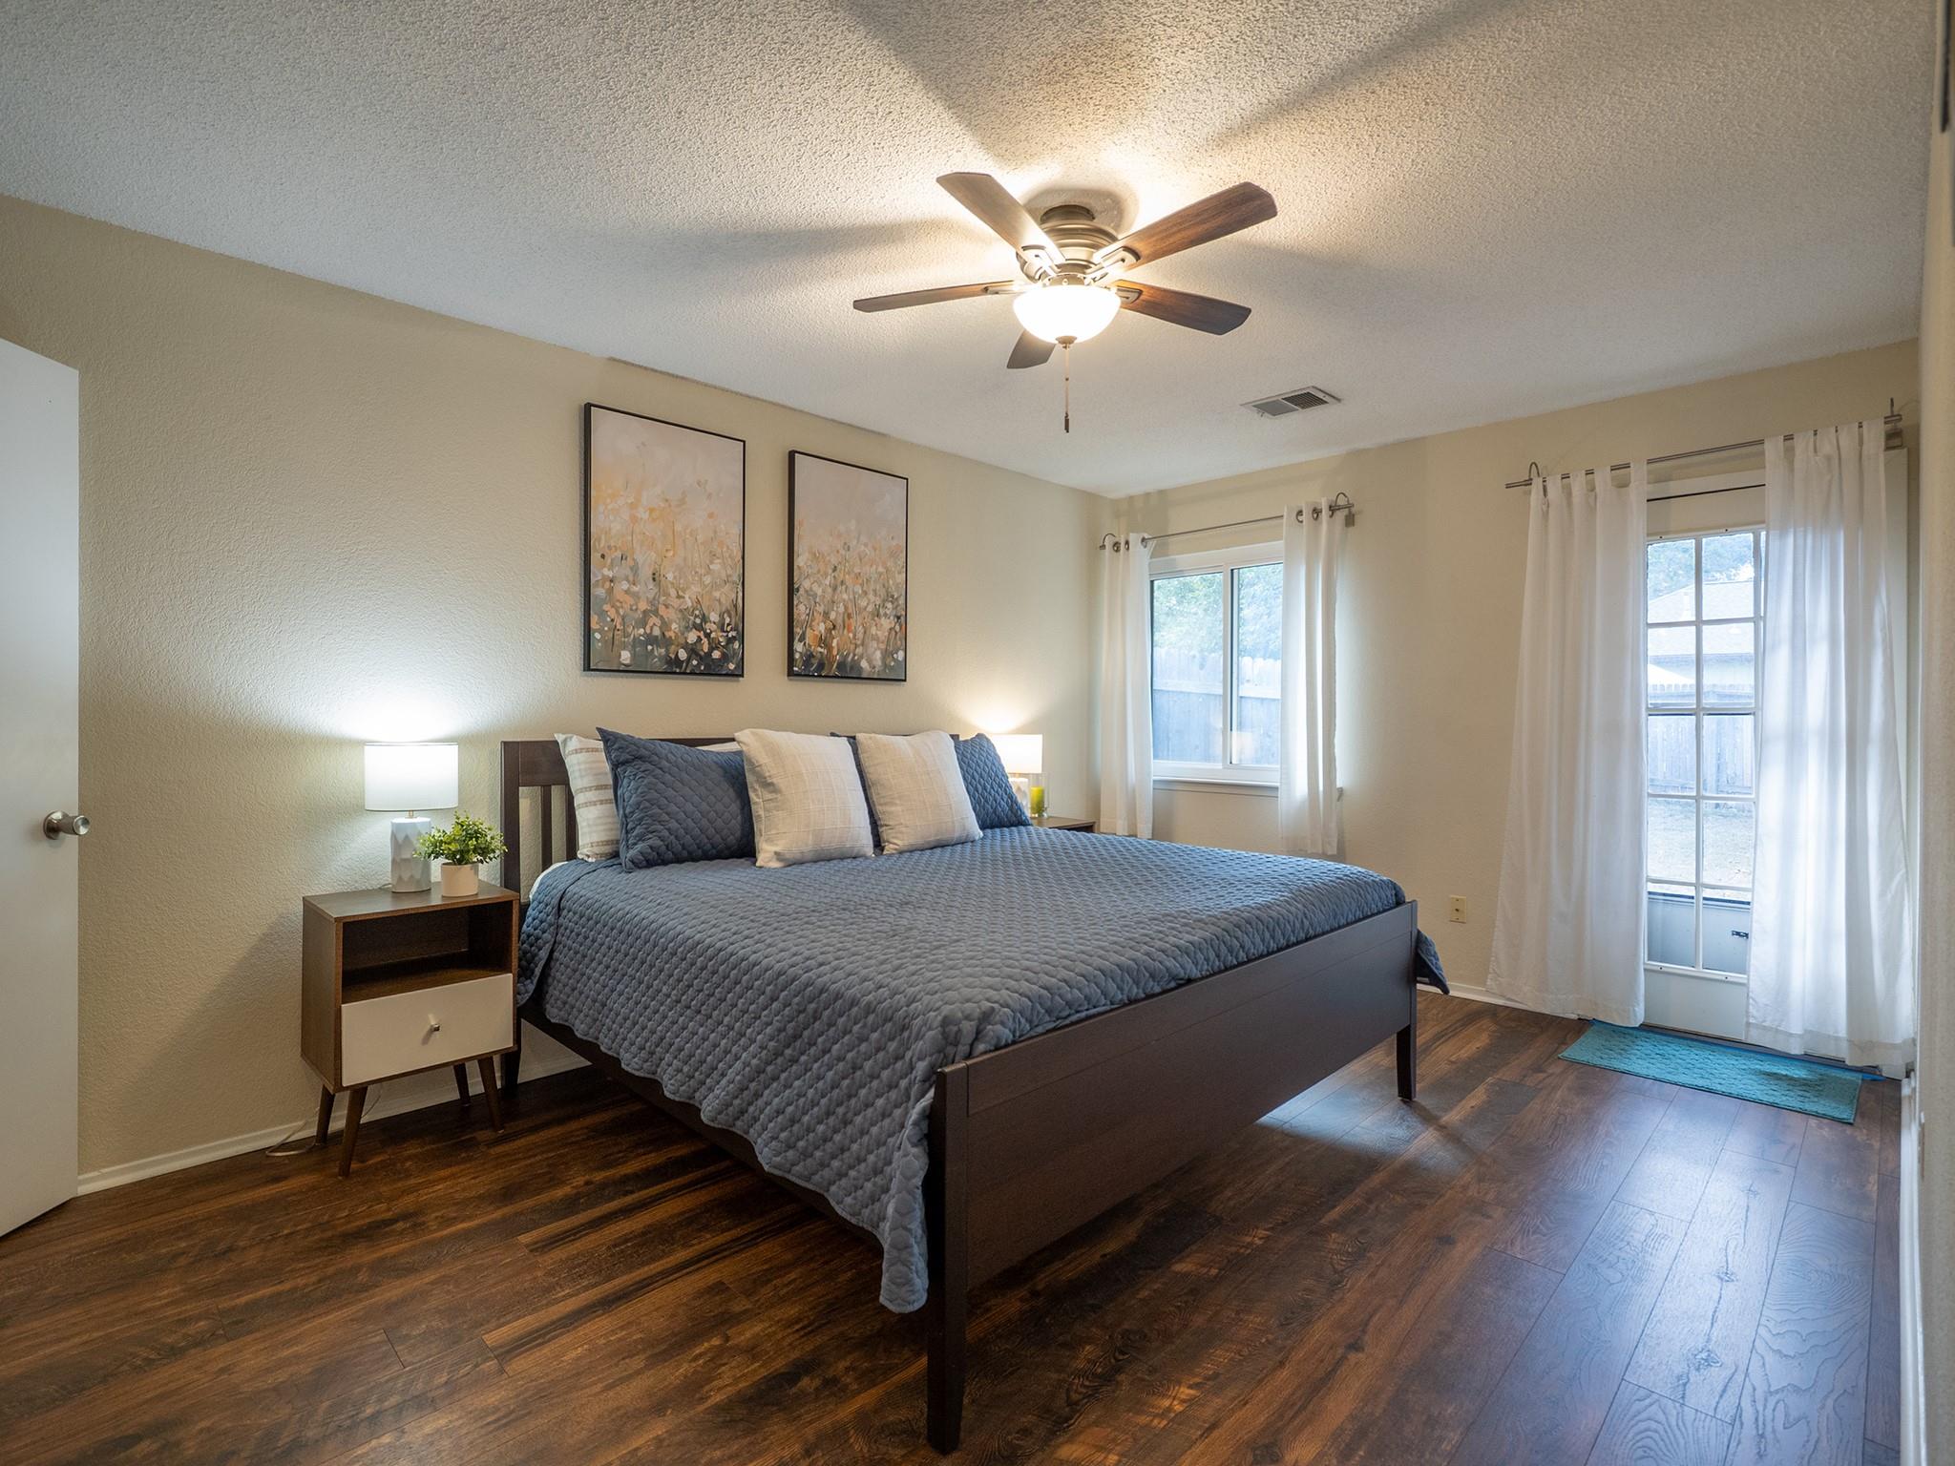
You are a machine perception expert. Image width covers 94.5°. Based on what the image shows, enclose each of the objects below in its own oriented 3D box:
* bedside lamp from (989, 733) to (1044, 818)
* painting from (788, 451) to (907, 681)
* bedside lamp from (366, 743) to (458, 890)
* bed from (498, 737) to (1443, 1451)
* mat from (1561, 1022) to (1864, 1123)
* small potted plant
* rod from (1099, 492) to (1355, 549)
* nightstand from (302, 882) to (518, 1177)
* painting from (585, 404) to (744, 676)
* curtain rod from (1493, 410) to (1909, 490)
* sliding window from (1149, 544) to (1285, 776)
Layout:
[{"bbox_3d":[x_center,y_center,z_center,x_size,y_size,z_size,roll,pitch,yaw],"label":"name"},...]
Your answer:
[{"bbox_3d":[0.197,0.229,4.406,0.269,0.435,0.269,0,0,-44],"label":"bedside lamp"},{"bbox_3d":[-0.545,-0.684,3.881,0.602,0.918,0.042,0,0,-44],"label":"painting"},{"bbox_3d":[-1.663,0.245,2.656,0.269,0.435,0.269,0,0,-44],"label":"bedside lamp"},{"bbox_3d":[-0.073,0.599,2.899,2.032,1.138,2.091,0,0,-44],"label":"bed"},{"bbox_3d":[2.568,1.167,3.194,0.568,0.012,0.776,0,0,-44],"label":"mat"},{"bbox_3d":[-1.518,0.355,2.657,0.261,0.247,0.261,0,0,-44],"label":"small potted plant"},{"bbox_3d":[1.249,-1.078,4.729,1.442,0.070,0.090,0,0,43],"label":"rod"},{"bbox_3d":[-1.625,0.827,2.624,0.439,0.675,0.385,0,0,-44],"label":"nightstand"},{"bbox_3d":[-1.130,-0.668,3.316,0.595,0.916,0.042,0,0,-44],"label":"painting"},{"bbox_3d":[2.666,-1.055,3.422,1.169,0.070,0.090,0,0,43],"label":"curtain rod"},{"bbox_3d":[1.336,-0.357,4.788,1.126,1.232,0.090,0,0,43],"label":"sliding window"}]

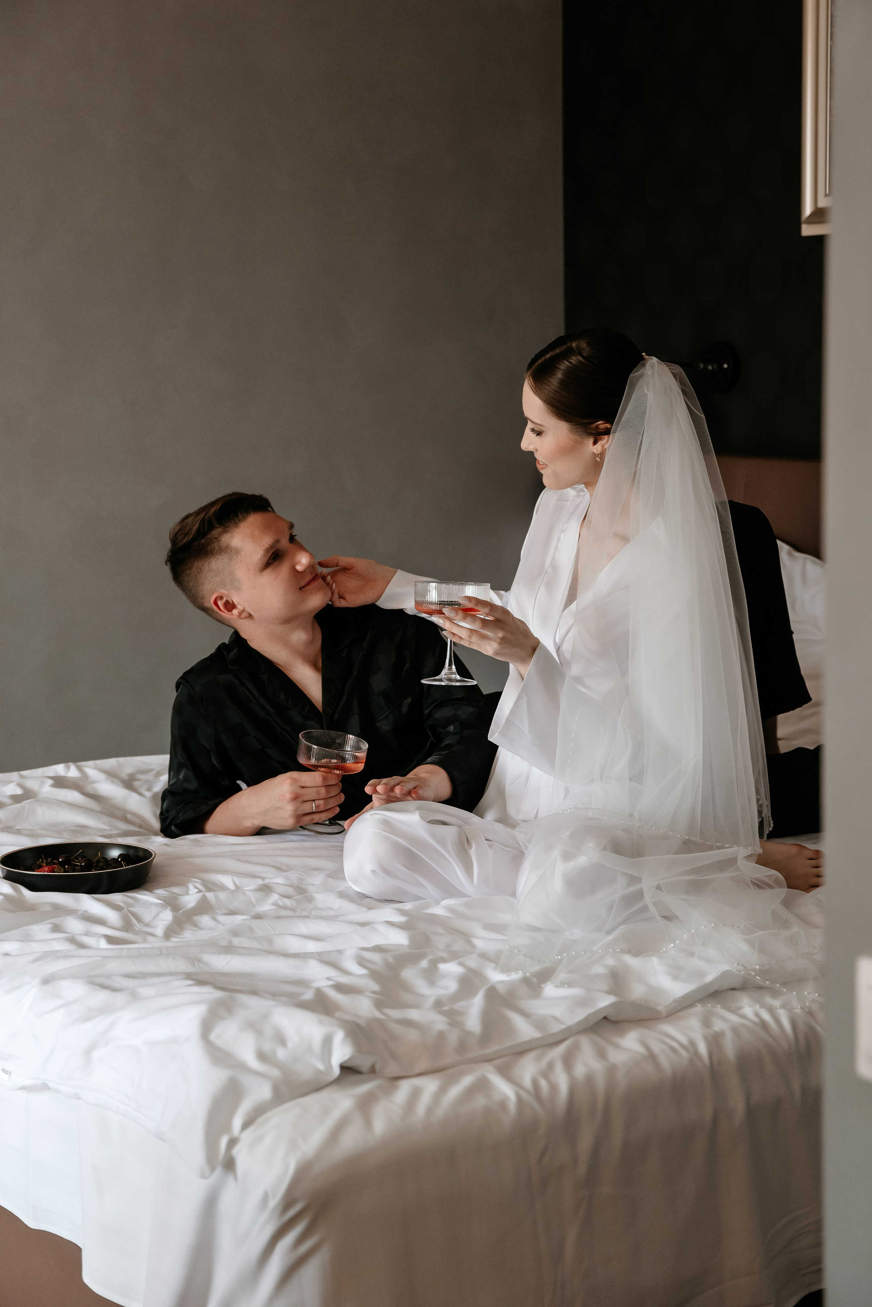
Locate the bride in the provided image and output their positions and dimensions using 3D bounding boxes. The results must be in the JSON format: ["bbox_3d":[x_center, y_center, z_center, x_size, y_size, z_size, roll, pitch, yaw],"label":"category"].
[{"bbox_3d":[0.240,-0.040,3.000,0.720,0.830,0.600,-3,6,-25],"label":"bride"}]

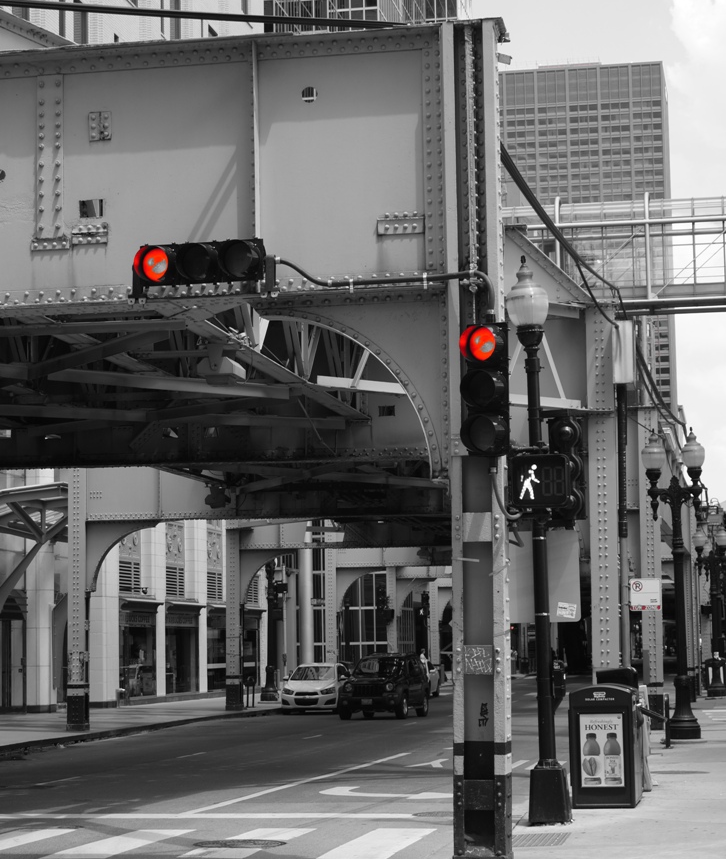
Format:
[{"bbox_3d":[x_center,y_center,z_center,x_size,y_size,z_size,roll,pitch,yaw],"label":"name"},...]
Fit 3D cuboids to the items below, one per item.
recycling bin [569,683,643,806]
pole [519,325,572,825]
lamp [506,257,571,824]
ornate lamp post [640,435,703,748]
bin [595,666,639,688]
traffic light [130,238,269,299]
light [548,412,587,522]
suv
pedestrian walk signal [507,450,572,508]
[{"bbox_3d":[2.518,3.268,21.000,0.680,1.260,0.650,-2,-7,11],"label":"recycling bin"},{"bbox_3d":[1.726,1.349,19.719,0.380,4.800,0.380,-3,-7,10],"label":"pole"},{"bbox_3d":[1.714,1.011,19.757,0.400,5.480,0.400,-3,-7,10],"label":"lamp"},{"bbox_3d":[5.923,2.832,38.014,1.180,5.740,0.580,-2,-7,10],"label":"ornate lamp post"},{"bbox_3d":[2.913,3.378,23.162,0.520,1.360,0.560,-2,-7,10],"label":"bin"},{"bbox_3d":[-1.282,-1.280,16.100,1.080,0.420,0.420,-2,-7,10],"label":"traffic light"},{"bbox_3d":[2.022,0.384,20.000,0.370,1.070,0.400,-2,-7,10],"label":"light"},{"bbox_3d":[0.589,7.162,56.812,1.820,1.800,4.430,-2,-7,10],"label":"suv"},{"bbox_3d":[1.448,0.421,16.500,0.460,0.440,0.220,-2,-7,11],"label":"pedestrian walk signal"}]

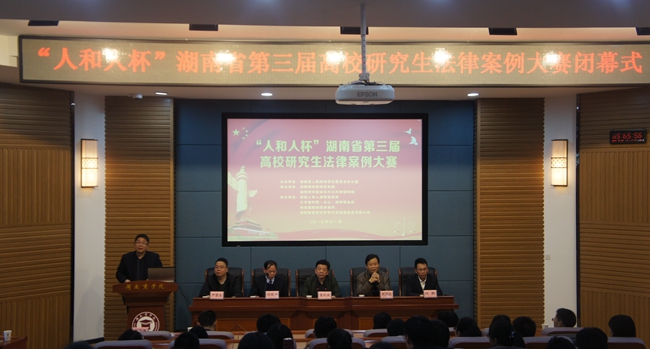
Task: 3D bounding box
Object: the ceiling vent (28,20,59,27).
[{"bbox_3d":[-3.020,-1.620,8.500,0.320,0.060,0.280,0,-1,-6],"label":"ceiling vent"}]

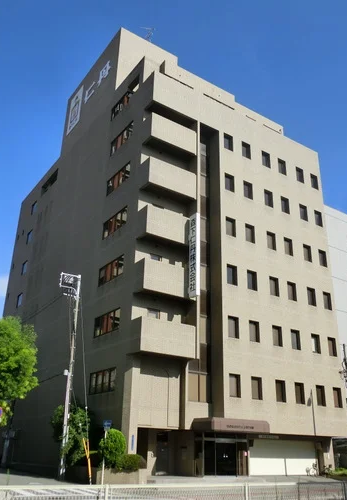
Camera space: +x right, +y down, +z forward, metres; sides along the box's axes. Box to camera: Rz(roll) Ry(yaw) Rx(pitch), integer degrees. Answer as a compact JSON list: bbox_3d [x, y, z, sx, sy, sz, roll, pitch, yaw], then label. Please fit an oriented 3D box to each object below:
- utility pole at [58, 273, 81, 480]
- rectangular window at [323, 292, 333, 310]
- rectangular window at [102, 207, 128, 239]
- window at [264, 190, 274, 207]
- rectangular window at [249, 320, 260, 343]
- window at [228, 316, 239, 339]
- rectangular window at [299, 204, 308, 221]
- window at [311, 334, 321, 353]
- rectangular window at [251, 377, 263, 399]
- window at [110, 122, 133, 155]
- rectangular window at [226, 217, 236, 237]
[{"bbox_3d":[-6.380,6.663,27.762,1.271,11.501,0.428,16,-27,-31],"label":"utility pole"},{"bbox_3d":[12.011,4.040,38.621,0.875,1.358,0.214,16,-27,-31],"label":"rectangular window"},{"bbox_3d":[-4.199,-1.907,35.435,0.150,1.282,3.607,16,-27,-31],"label":"rectangular window"},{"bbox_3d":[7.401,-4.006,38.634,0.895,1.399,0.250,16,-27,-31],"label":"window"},{"bbox_3d":[5.377,5.499,33.096,0.875,1.358,0.214,16,-27,-31],"label":"rectangular window"},{"bbox_3d":[3.677,4.810,30.599,0.828,1.295,0.200,16,-27,-31],"label":"window"},{"bbox_3d":[10.132,-2.901,38.520,0.828,1.295,0.200,16,-27,-31],"label":"rectangular window"},{"bbox_3d":[9.910,6.604,34.430,0.828,1.295,0.200,16,-27,-31],"label":"window"},{"bbox_3d":[5.039,8.459,30.091,0.828,1.295,0.200,16,-27,-31],"label":"rectangular window"},{"bbox_3d":[-3.973,-8.549,37.897,0.200,1.347,3.534,16,-27,-31],"label":"window"},{"bbox_3d":[4.394,-1.749,38.217,0.904,1.482,0.200,16,-27,-30],"label":"rectangular window"}]

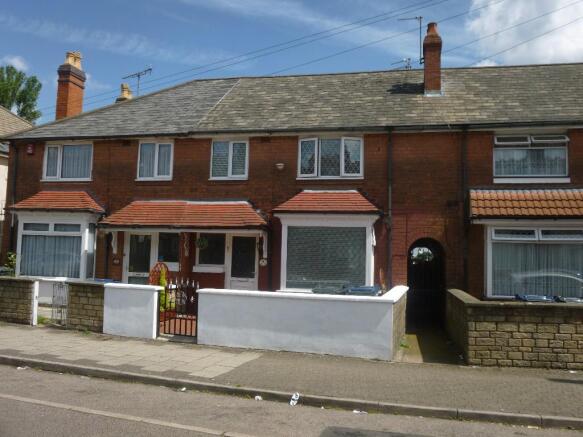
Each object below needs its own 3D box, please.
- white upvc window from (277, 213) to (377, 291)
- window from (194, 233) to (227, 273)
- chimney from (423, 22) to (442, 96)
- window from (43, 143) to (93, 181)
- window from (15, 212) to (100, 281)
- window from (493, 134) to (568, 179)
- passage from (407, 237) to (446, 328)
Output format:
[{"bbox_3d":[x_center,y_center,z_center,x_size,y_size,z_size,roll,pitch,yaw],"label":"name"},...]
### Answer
[{"bbox_3d":[0.844,0.810,12.472,2.178,1.783,0.400,0,-5,12],"label":"white upvc window"},{"bbox_3d":[-2.059,0.870,13.363,0.833,1.018,0.100,0,-5,12],"label":"window"},{"bbox_3d":[3.872,-4.318,14.403,0.490,2.130,0.680,0,-5,12],"label":"chimney"},{"bbox_3d":[-6.142,-1.560,14.397,1.523,1.066,0.100,0,-5,12],"label":"window"},{"bbox_3d":[-6.269,0.787,13.918,2.039,1.704,0.400,0,-5,12],"label":"window"},{"bbox_3d":[5.462,-1.389,11.996,1.606,1.027,0.200,0,-5,12],"label":"window"},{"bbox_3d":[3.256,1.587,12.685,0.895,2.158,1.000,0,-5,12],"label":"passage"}]

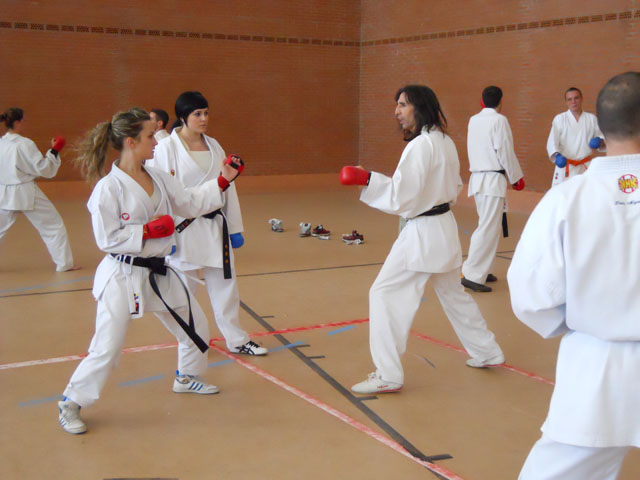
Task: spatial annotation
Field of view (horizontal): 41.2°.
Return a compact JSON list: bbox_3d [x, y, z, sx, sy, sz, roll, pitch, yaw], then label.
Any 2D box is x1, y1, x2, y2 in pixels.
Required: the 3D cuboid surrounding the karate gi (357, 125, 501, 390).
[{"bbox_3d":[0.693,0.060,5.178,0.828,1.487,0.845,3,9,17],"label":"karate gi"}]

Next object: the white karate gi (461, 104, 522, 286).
[{"bbox_3d":[1.602,-0.412,7.845,0.454,1.582,0.464,-7,12,-42],"label":"white karate gi"}]

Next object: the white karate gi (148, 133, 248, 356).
[{"bbox_3d":[-0.817,-0.020,5.689,0.530,1.437,0.600,-6,11,-36],"label":"white karate gi"}]

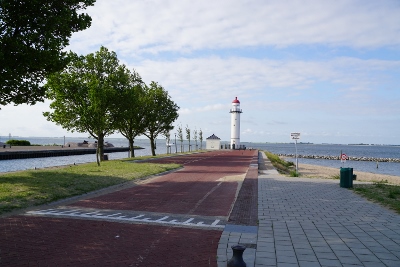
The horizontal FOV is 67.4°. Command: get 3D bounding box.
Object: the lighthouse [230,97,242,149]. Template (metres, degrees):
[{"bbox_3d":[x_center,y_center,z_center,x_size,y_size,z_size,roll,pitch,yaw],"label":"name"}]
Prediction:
[{"bbox_3d":[11.523,-3.102,95.000,4.000,16.588,4.000,1,-2,0],"label":"lighthouse"}]

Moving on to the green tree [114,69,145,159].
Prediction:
[{"bbox_3d":[-7.752,-2.133,33.000,5.600,9.589,5.600,1,-2,0],"label":"green tree"}]

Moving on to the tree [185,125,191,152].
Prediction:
[{"bbox_3d":[-2.222,1.022,59.000,1.250,5.348,1.250,1,-2,0],"label":"tree"}]

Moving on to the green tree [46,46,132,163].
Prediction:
[{"bbox_3d":[-9.833,-2.469,26.000,7.200,10.137,7.000,1,-2,0],"label":"green tree"}]

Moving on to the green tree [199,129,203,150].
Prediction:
[{"bbox_3d":[0.325,1.500,75.000,1.150,5.348,1.150,1,-2,0],"label":"green tree"}]

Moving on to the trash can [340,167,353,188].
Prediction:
[{"bbox_3d":[6.217,1.875,12.700,0.540,0.846,0.540,0,-2,30],"label":"trash can"}]

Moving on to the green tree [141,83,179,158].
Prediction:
[{"bbox_3d":[-5.581,-1.809,38.500,5.700,9.468,5.700,1,-2,0],"label":"green tree"}]

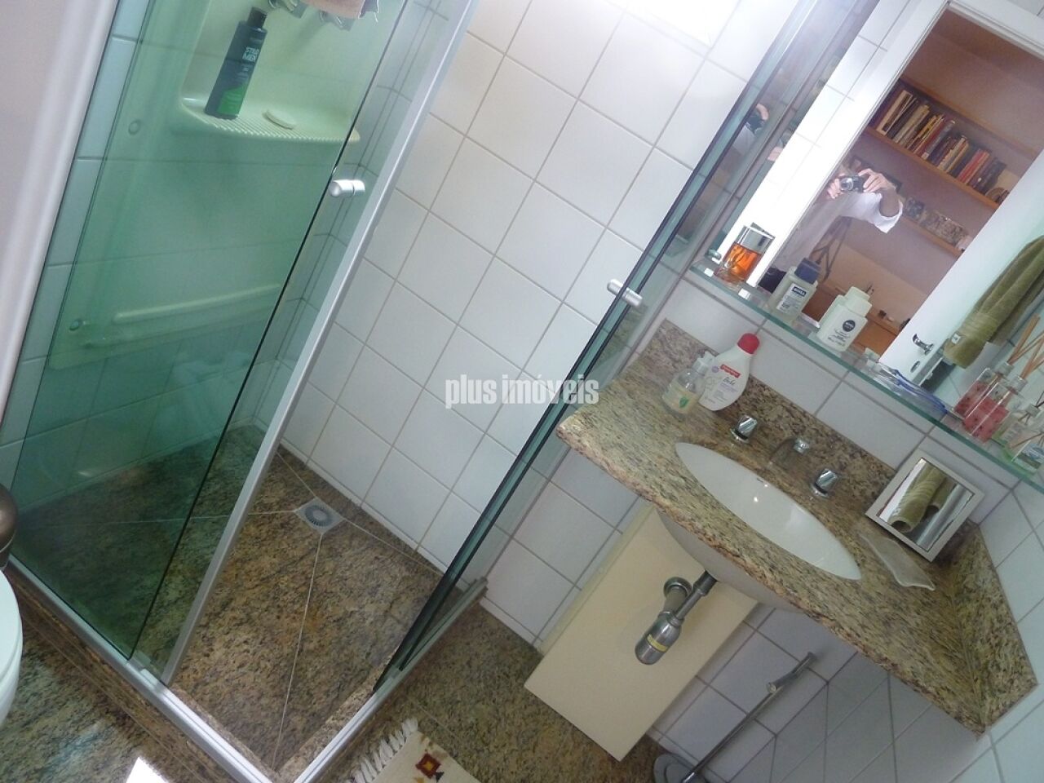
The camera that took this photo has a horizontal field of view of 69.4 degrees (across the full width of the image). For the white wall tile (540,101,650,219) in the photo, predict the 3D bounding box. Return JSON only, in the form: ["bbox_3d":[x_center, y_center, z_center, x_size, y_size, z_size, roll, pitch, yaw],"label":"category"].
[{"bbox_3d":[0.158,-0.501,1.665,0.197,0.195,0.010,36,23,11],"label":"white wall tile"}]

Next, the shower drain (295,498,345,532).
[{"bbox_3d":[-0.546,0.334,2.034,0.100,0.010,0.100,36,23,11],"label":"shower drain"}]

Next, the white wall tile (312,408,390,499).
[{"bbox_3d":[-0.471,0.167,2.076,0.197,0.195,0.010,36,23,11],"label":"white wall tile"}]

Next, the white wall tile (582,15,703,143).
[{"bbox_3d":[0.256,-0.671,1.623,0.200,0.200,0.010,36,23,11],"label":"white wall tile"}]

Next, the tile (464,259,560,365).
[{"bbox_3d":[-0.030,-0.192,1.852,0.200,0.200,0.010,36,23,11],"label":"tile"}]

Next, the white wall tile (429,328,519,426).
[{"bbox_3d":[-0.123,-0.031,1.897,0.198,0.198,0.010,35,23,11],"label":"white wall tile"}]

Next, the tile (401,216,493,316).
[{"bbox_3d":[-0.194,-0.308,1.891,0.200,0.200,0.010,36,23,11],"label":"tile"}]

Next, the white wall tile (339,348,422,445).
[{"bbox_3d":[-0.377,0.011,2.002,0.197,0.195,0.010,36,23,11],"label":"white wall tile"}]

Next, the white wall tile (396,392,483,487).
[{"bbox_3d":[-0.216,0.126,1.972,0.198,0.198,0.010,35,23,11],"label":"white wall tile"}]

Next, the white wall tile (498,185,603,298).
[{"bbox_3d":[0.064,-0.344,1.739,0.197,0.195,0.010,36,23,11],"label":"white wall tile"}]

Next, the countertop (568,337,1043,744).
[{"bbox_3d":[0.482,0.165,1.365,0.748,0.132,0.604,35,23,11],"label":"countertop"}]

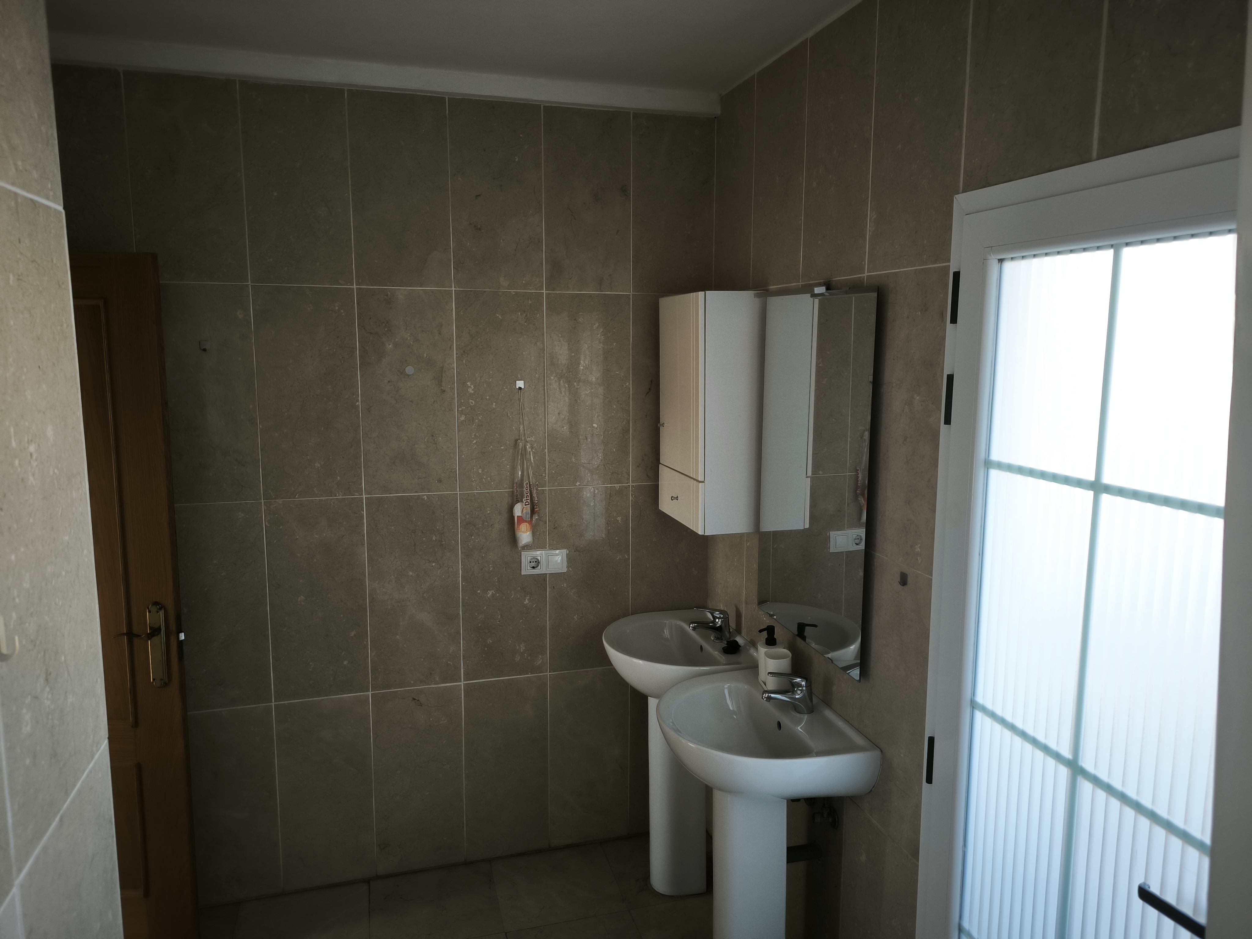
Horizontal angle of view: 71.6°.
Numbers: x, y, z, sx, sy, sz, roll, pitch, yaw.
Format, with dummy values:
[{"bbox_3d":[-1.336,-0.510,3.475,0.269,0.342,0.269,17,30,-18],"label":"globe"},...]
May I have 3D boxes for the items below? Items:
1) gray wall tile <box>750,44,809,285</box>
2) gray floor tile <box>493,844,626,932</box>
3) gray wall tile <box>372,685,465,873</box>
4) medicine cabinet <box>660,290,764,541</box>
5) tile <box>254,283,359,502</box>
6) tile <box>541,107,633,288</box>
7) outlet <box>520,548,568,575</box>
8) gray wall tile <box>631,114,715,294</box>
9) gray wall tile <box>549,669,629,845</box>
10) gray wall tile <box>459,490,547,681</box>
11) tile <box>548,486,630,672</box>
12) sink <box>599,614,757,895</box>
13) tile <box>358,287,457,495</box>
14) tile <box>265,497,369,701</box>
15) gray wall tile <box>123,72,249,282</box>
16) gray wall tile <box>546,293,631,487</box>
[{"bbox_3d":[0.446,-0.856,2.514,0.015,0.642,0.334,-2,9,-16],"label":"gray wall tile"},{"bbox_3d":[-0.231,1.413,2.934,0.400,0.015,0.395,-2,9,-16],"label":"gray floor tile"},{"bbox_3d":[-0.688,1.033,2.898,0.288,0.639,0.010,-2,9,-16],"label":"gray wall tile"},{"bbox_3d":[0.272,-0.191,2.787,0.213,0.720,0.385,-2,9,-16],"label":"medicine cabinet"},{"bbox_3d":[-0.988,-0.233,2.703,0.297,0.658,0.015,-2,9,-16],"label":"tile"},{"bbox_3d":[-0.124,-0.882,2.863,0.297,0.582,0.015,-2,9,-16],"label":"tile"},{"bbox_3d":[-0.278,0.320,2.977,0.156,0.081,0.015,-2,9,-16],"label":"outlet"},{"bbox_3d":[0.159,-0.893,2.945,0.287,0.582,0.015,-2,9,-16],"label":"gray wall tile"},{"bbox_3d":[-0.133,1.038,3.143,0.299,0.658,0.015,-2,9,-16],"label":"gray wall tile"},{"bbox_3d":[-0.417,0.398,2.968,0.297,0.658,0.015,-2,9,-16],"label":"gray wall tile"},{"bbox_3d":[-0.125,0.377,2.963,0.288,0.639,0.010,-2,9,-16],"label":"tile"},{"bbox_3d":[0.154,0.970,2.901,0.463,0.867,0.562,-2,9,-16],"label":"sink"},{"bbox_3d":[-0.700,-0.244,2.783,0.299,0.659,0.015,-2,9,-16],"label":"tile"},{"bbox_3d":[-0.965,0.408,2.724,0.288,0.639,0.010,-2,9,-16],"label":"tile"},{"bbox_3d":[-1.240,-0.815,2.461,0.288,0.565,0.010,-2,9,-16],"label":"gray wall tile"},{"bbox_3d":[-0.127,-0.266,2.950,0.299,0.659,0.015,-2,9,-16],"label":"gray wall tile"}]

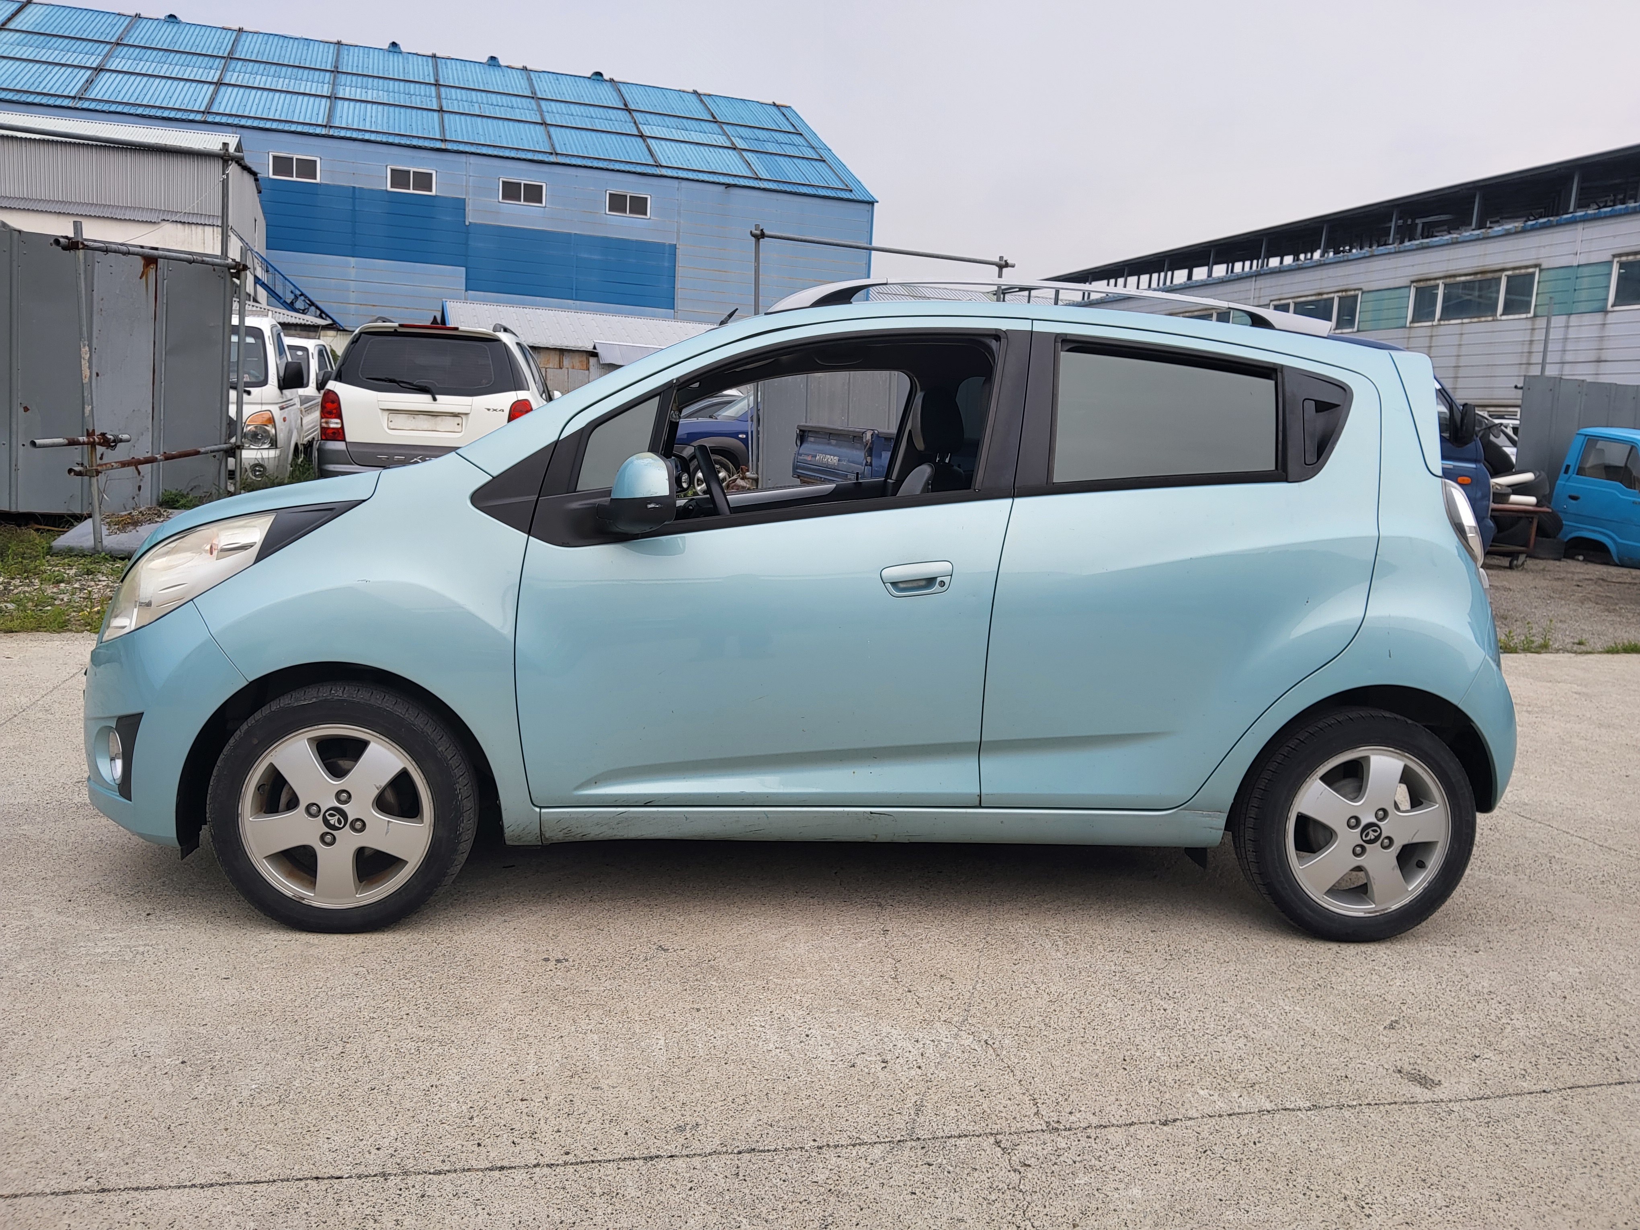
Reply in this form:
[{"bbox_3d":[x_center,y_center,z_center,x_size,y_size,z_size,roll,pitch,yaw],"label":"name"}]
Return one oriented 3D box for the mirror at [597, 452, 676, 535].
[{"bbox_3d":[-0.388,-0.257,2.614,0.160,0.170,0.220,2,7,-6],"label":"mirror"}]

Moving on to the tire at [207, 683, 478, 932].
[{"bbox_3d":[-1.065,0.431,2.772,0.565,0.565,0.170,2,7,-6],"label":"tire"}]

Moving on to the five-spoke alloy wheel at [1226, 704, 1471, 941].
[{"bbox_3d":[1.307,0.511,3.011,0.575,0.575,0.170,2,8,-7],"label":"five-spoke alloy wheel"}]

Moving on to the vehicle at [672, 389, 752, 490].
[{"bbox_3d":[-0.517,-2.513,18.437,4.350,1.680,1.800,1,9,-17],"label":"vehicle"}]

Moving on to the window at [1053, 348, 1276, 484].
[{"bbox_3d":[0.802,-0.445,2.840,0.548,0.316,0.040,2,-7,-7],"label":"window"}]

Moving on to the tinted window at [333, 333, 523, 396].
[{"bbox_3d":[-2.946,-1.896,9.300,1.360,0.500,0.080,1,-11,-10],"label":"tinted window"}]

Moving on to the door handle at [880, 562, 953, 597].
[{"bbox_3d":[0.214,-0.081,2.746,0.158,0.078,0.050,2,8,-7],"label":"door handle"}]

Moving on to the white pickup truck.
[{"bbox_3d":[-6.649,-2.201,13.913,1.740,1.970,5.100,1,9,-16],"label":"white pickup truck"}]

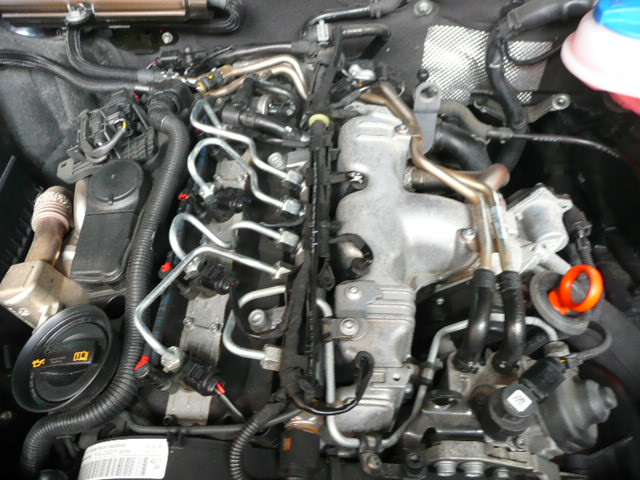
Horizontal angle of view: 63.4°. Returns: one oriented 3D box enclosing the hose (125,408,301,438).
[{"bbox_3d":[-0.085,0.146,0.410,0.136,0.018,0.019,0,56,0],"label":"hose"}]

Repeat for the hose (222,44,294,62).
[{"bbox_3d":[-0.074,-0.221,0.610,0.085,0.015,0.015,-7,56,-4],"label":"hose"}]

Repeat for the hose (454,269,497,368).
[{"bbox_3d":[0.145,0.070,0.470,0.019,0.057,0.087,14,58,9],"label":"hose"}]

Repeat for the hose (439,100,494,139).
[{"bbox_3d":[0.183,-0.152,0.647,0.077,0.028,0.022,25,60,15],"label":"hose"}]

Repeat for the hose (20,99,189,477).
[{"bbox_3d":[-0.178,0.027,0.483,0.086,0.111,0.363,8,57,5],"label":"hose"}]

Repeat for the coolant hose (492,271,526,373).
[{"bbox_3d":[0.148,0.064,0.405,0.024,0.024,0.078,1,85,0],"label":"coolant hose"}]

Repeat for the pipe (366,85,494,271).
[{"bbox_3d":[0.115,-0.070,0.527,0.036,0.049,0.230,-24,60,-15],"label":"pipe"}]

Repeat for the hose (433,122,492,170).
[{"bbox_3d":[0.161,-0.105,0.590,0.063,0.045,0.048,0,56,0],"label":"hose"}]

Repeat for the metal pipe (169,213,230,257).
[{"bbox_3d":[-0.106,-0.005,0.460,0.053,0.025,0.034,0,56,0],"label":"metal pipe"}]

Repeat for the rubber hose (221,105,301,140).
[{"bbox_3d":[-0.063,-0.127,0.579,0.090,0.031,0.019,13,58,8],"label":"rubber hose"}]

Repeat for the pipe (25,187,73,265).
[{"bbox_3d":[-0.287,-0.016,0.552,0.044,0.049,0.094,1,57,1],"label":"pipe"}]

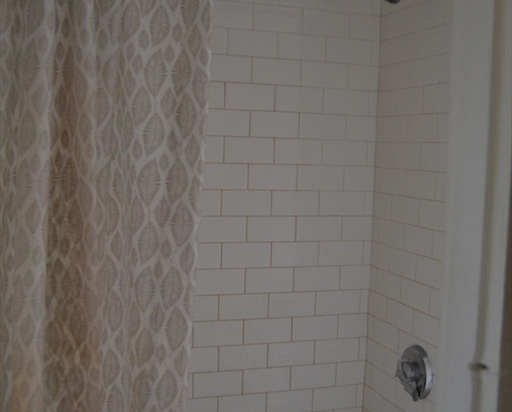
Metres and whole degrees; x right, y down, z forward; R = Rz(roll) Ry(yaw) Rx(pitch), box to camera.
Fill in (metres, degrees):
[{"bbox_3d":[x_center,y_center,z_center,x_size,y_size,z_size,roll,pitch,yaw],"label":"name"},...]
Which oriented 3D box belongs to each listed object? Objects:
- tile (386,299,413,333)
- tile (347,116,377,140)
[{"bbox_3d":[0.424,0.321,2.057,0.008,0.076,0.152,0,5,-18],"label":"tile"},{"bbox_3d":[0.325,-0.240,2.183,0.104,0.075,0.010,0,5,-18],"label":"tile"}]

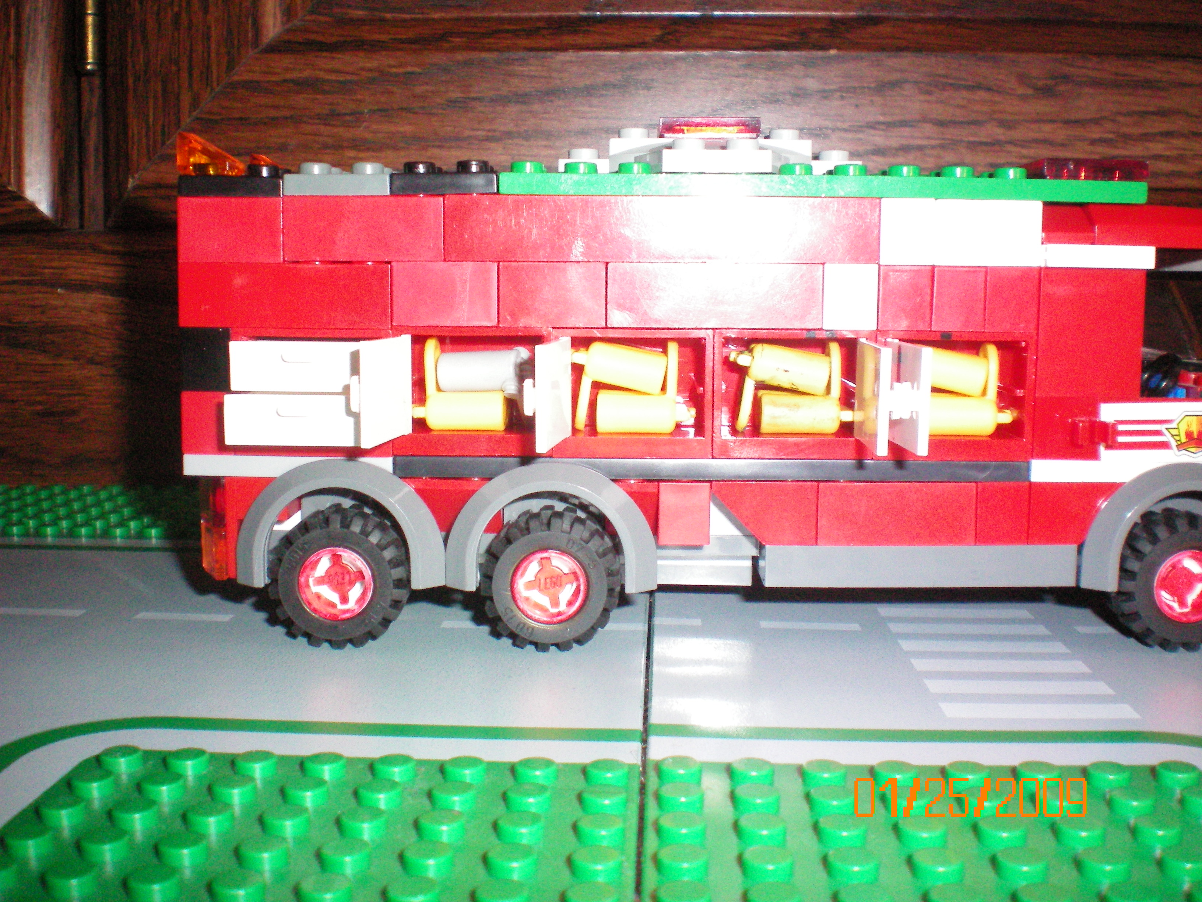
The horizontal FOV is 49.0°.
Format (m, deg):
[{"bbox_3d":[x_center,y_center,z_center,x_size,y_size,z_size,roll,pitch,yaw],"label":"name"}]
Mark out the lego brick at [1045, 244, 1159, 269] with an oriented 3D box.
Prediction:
[{"bbox_3d":[0.073,-0.029,0.197,0.016,0.003,0.008,0,7,1],"label":"lego brick"}]

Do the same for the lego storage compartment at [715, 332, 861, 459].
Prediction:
[{"bbox_3d":[0.029,-0.009,0.204,0.024,0.019,0.016,0,7,1],"label":"lego storage compartment"}]

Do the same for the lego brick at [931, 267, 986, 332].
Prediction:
[{"bbox_3d":[0.053,-0.023,0.198,0.008,0.010,0.008,0,7,1],"label":"lego brick"}]

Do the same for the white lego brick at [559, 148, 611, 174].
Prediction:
[{"bbox_3d":[-0.003,-0.045,0.211,0.008,0.005,0.008,1,7,1],"label":"white lego brick"}]

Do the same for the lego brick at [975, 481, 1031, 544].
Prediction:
[{"bbox_3d":[0.060,0.009,0.200,0.008,0.010,0.008,1,7,1],"label":"lego brick"}]

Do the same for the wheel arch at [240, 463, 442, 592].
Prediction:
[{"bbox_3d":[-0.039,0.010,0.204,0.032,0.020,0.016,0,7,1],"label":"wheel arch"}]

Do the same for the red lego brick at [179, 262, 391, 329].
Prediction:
[{"bbox_3d":[-0.047,-0.024,0.200,0.032,0.010,0.008,0,7,1],"label":"red lego brick"}]

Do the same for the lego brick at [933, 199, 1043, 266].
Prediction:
[{"bbox_3d":[0.057,-0.032,0.197,0.016,0.010,0.008,0,7,1],"label":"lego brick"}]

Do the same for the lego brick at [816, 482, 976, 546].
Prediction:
[{"bbox_3d":[0.045,0.009,0.202,0.024,0.009,0.008,0,7,1],"label":"lego brick"}]

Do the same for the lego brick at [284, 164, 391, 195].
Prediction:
[{"bbox_3d":[-0.039,-0.041,0.206,0.016,0.005,0.023,0,6,1],"label":"lego brick"}]

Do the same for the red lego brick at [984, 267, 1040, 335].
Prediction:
[{"bbox_3d":[0.061,-0.023,0.198,0.008,0.010,0.008,0,7,1],"label":"red lego brick"}]

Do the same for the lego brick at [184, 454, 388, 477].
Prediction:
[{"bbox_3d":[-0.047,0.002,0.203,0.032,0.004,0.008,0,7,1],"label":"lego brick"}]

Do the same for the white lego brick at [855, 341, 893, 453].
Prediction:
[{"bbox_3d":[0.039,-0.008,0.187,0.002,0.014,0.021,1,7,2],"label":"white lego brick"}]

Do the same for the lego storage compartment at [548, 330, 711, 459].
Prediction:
[{"bbox_3d":[0.005,-0.009,0.205,0.024,0.019,0.016,0,6,1],"label":"lego storage compartment"}]

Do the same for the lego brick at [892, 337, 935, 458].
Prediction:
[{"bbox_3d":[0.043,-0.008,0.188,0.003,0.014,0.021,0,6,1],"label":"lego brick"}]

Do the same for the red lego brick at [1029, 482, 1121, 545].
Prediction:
[{"bbox_3d":[0.072,0.009,0.202,0.016,0.010,0.008,0,7,1],"label":"red lego brick"}]

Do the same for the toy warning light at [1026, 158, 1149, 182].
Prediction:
[{"bbox_3d":[0.073,-0.042,0.199,0.016,0.003,0.013,0,6,1],"label":"toy warning light"}]

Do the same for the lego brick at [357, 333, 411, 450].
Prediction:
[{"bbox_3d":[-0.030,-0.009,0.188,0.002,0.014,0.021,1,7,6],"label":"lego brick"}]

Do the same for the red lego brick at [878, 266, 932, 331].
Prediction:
[{"bbox_3d":[0.045,-0.023,0.198,0.008,0.010,0.008,0,7,1],"label":"red lego brick"}]

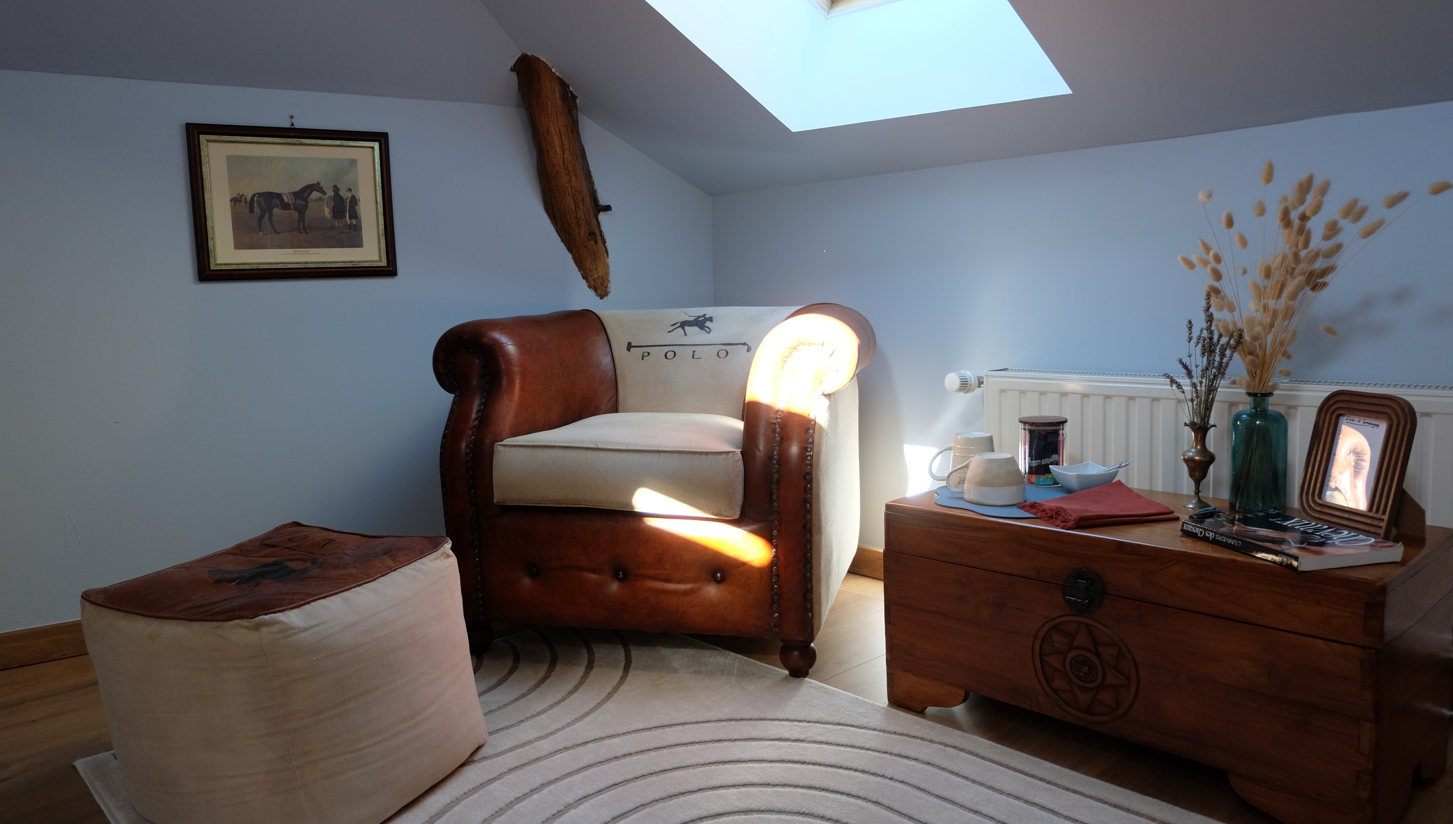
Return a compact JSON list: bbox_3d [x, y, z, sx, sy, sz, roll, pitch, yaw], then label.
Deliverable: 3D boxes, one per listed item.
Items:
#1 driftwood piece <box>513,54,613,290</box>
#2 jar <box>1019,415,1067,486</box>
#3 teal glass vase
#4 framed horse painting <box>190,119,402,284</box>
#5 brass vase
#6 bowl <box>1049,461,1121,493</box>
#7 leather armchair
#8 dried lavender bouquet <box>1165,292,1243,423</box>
[{"bbox_3d":[-0.466,-0.667,2.825,0.152,0.680,0.115,-26,29,-27],"label":"driftwood piece"},{"bbox_3d":[0.671,0.081,2.046,0.097,0.137,0.097,-2,7,0],"label":"jar"},{"bbox_3d":[0.963,0.072,1.754,0.095,0.207,0.095,-2,7,0],"label":"teal glass vase"},{"bbox_3d":[-1.062,-0.512,2.396,0.455,0.367,0.025,-5,7,-29],"label":"framed horse painting"},{"bbox_3d":[0.869,0.099,1.780,0.057,0.154,0.057,-2,7,0],"label":"brass vase"},{"bbox_3d":[0.722,0.136,1.958,0.100,0.046,0.100,-3,7,-13],"label":"bowl"},{"bbox_3d":[-0.081,0.124,2.288,0.881,0.747,0.711,-1,6,16],"label":"leather armchair"},{"bbox_3d":[0.867,-0.075,1.759,0.130,0.280,0.105,0,7,13],"label":"dried lavender bouquet"}]

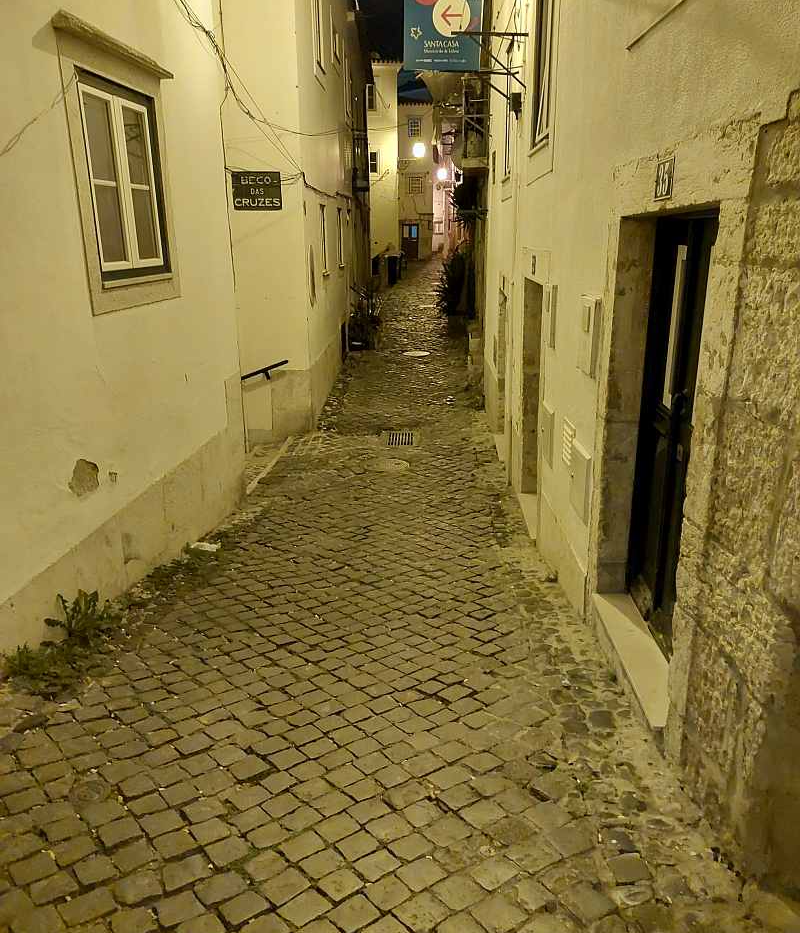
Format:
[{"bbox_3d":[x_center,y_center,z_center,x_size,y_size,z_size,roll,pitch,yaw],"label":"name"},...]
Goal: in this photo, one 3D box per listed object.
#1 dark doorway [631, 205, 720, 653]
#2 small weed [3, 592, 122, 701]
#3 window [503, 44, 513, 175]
[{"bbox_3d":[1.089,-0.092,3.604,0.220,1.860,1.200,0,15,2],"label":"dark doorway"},{"bbox_3d":[-1.668,0.822,4.255,0.500,0.240,0.850,2,15,7],"label":"small weed"},{"bbox_3d":[1.154,-3.791,9.163,0.150,1.360,0.970,0,15,2],"label":"window"}]

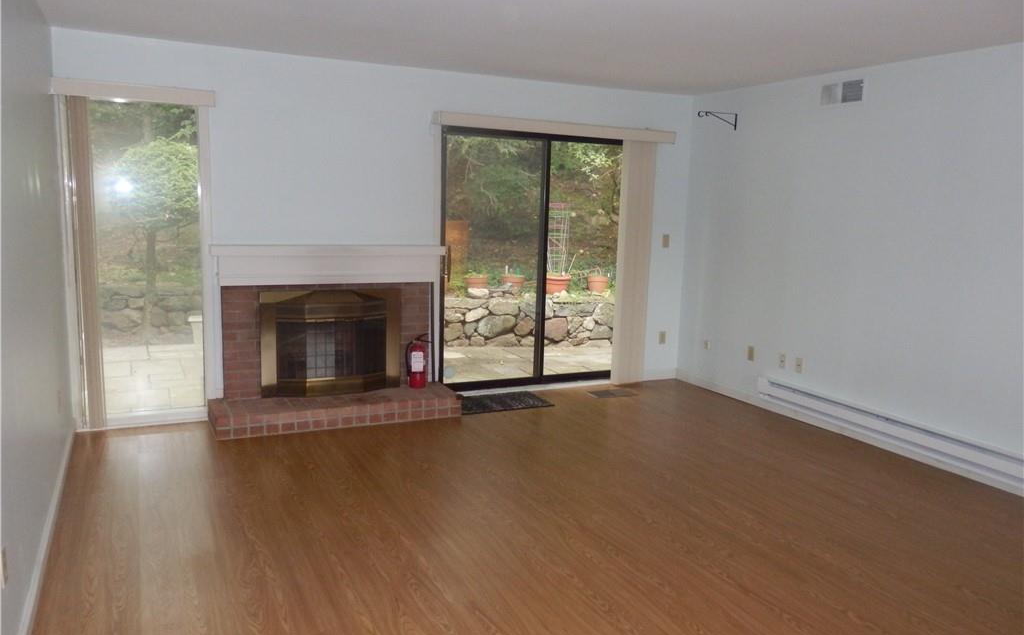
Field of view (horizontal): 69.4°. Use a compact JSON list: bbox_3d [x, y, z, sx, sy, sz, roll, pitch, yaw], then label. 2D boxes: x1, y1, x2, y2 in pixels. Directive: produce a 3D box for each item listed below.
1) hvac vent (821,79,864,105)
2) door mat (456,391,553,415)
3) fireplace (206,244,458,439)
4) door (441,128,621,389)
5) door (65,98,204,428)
[{"bbox_3d":[2.200,-1.505,4.954,0.030,0.164,0.355,-3,10,-27],"label":"hvac vent"},{"bbox_3d":[-0.108,0.642,5.656,0.770,0.015,0.430,-2,10,-25],"label":"door mat"},{"bbox_3d":[-1.188,0.112,5.046,1.640,1.187,0.500,-2,10,-25],"label":"fireplace"},{"bbox_3d":[0.255,-0.439,5.916,1.770,2.015,0.100,-2,10,-25],"label":"door"},{"bbox_3d":[-2.356,-0.323,4.707,0.740,2.040,0.100,-2,10,-25],"label":"door"}]

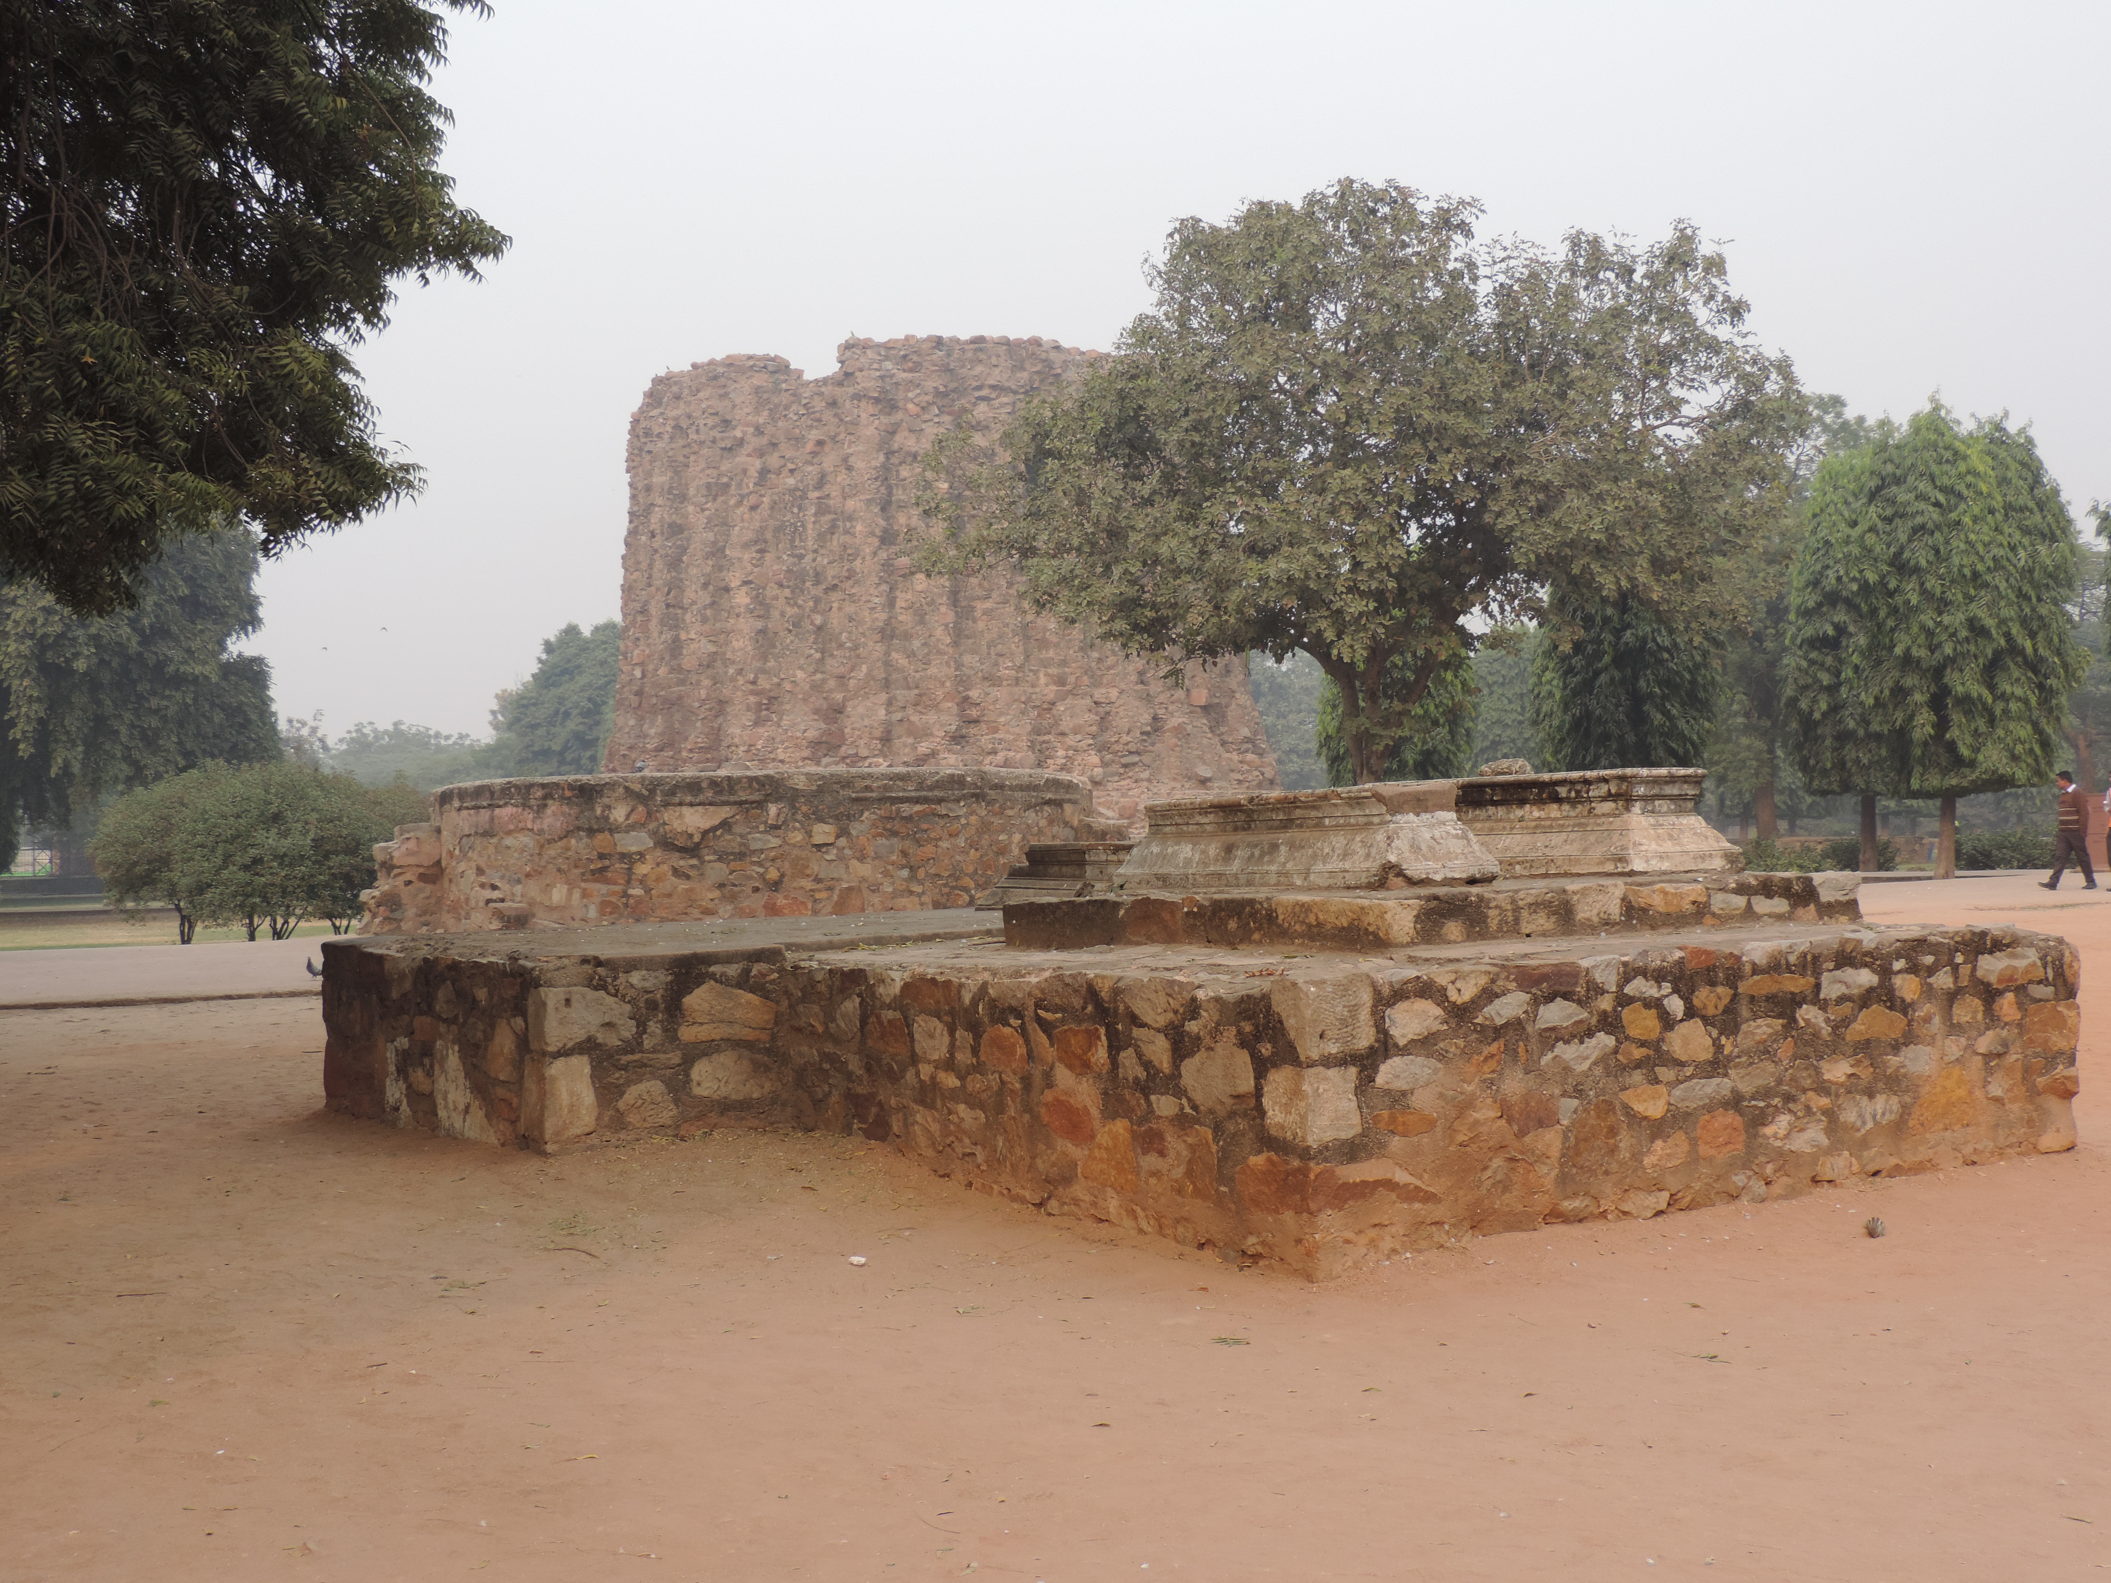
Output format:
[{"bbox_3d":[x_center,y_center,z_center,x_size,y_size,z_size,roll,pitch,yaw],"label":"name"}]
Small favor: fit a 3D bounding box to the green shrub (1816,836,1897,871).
[{"bbox_3d":[13.900,1.090,42.300,1.400,0.630,1.200,0,0,0],"label":"green shrub"}]

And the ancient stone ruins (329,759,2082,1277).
[{"bbox_3d":[-0.276,0.680,11.770,5.400,1.660,8.100,0,0,-35],"label":"ancient stone ruins"}]

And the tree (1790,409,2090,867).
[{"bbox_3d":[14.300,-2.450,39.600,4.900,7.600,4.600,0,0,0],"label":"tree"}]

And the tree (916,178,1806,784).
[{"bbox_3d":[3.650,-3.000,29.000,10.600,8.700,9.600,0,0,0],"label":"tree"}]

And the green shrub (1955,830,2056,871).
[{"bbox_3d":[16.400,1.020,42.100,1.900,0.690,1.300,0,0,0],"label":"green shrub"}]

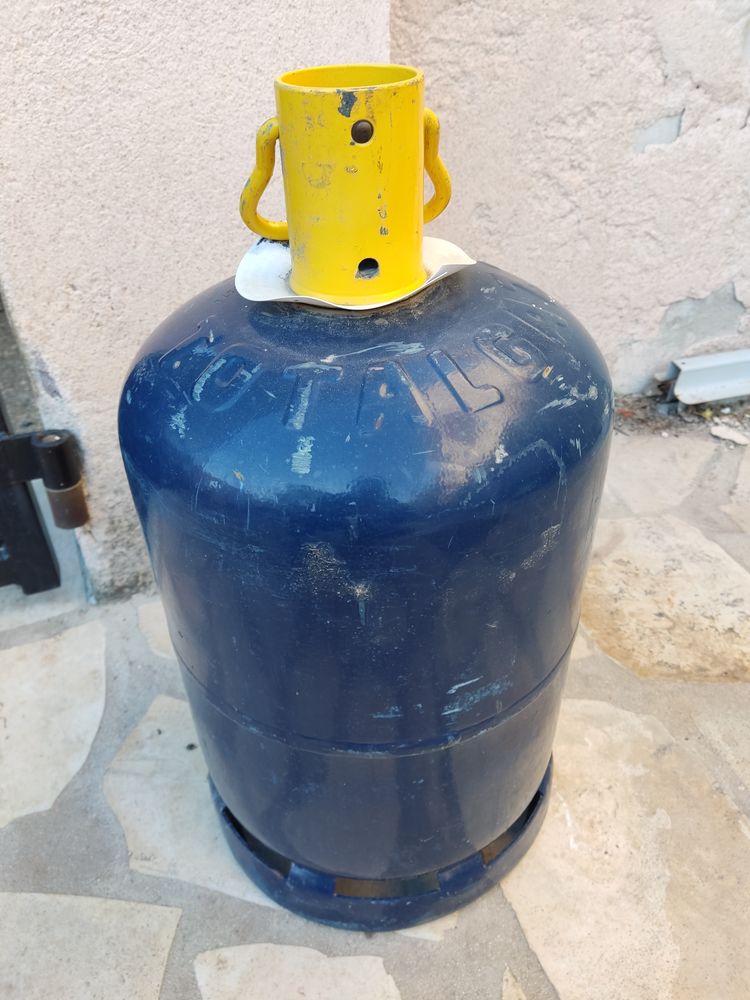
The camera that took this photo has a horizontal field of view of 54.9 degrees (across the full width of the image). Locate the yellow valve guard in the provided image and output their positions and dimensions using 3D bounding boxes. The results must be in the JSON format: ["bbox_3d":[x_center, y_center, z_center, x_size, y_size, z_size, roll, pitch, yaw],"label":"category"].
[{"bbox_3d":[-0.013,-0.164,0.375,0.113,0.098,0.077,-8,39,-8],"label":"yellow valve guard"}]

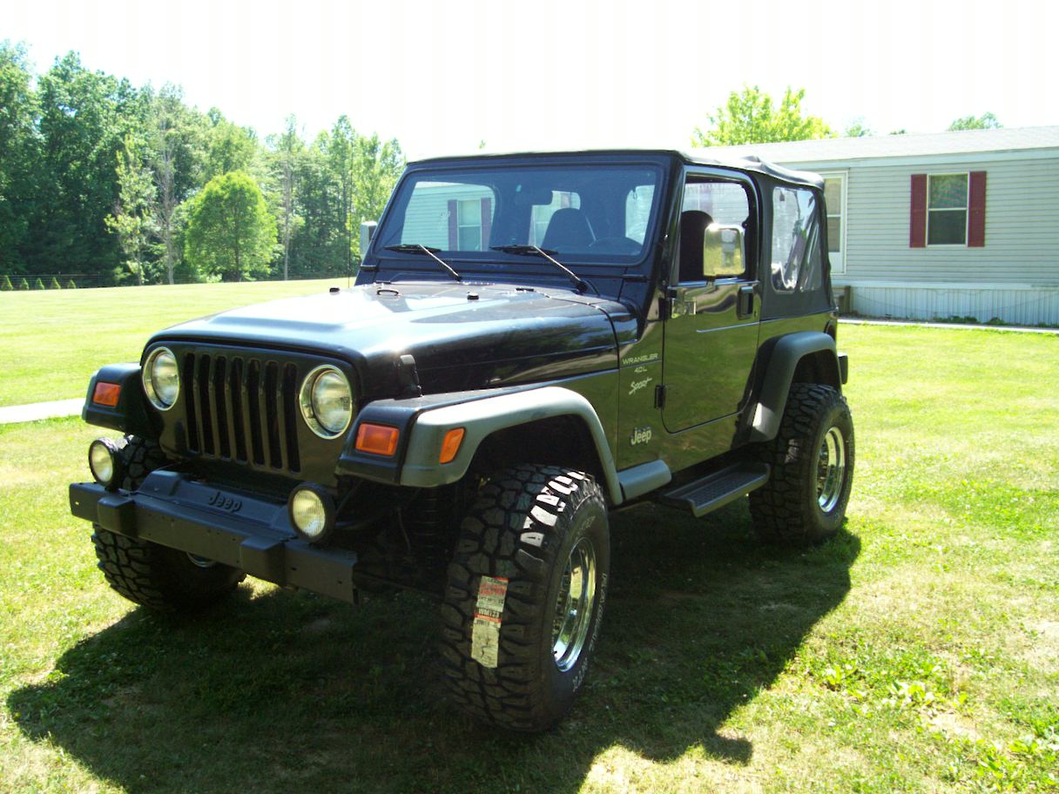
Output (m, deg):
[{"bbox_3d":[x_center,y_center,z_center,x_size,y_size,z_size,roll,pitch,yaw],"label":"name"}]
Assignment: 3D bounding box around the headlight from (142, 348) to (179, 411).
[{"bbox_3d":[-1.233,-0.068,3.555,0.213,0.213,0.080,7,11,35],"label":"headlight"}]

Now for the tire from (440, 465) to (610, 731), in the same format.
[{"bbox_3d":[0.010,0.642,3.370,0.310,0.810,0.820,4,10,22],"label":"tire"}]

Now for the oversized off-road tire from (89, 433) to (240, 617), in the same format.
[{"bbox_3d":[-1.385,0.465,4.237,0.310,0.820,0.825,5,10,23],"label":"oversized off-road tire"}]

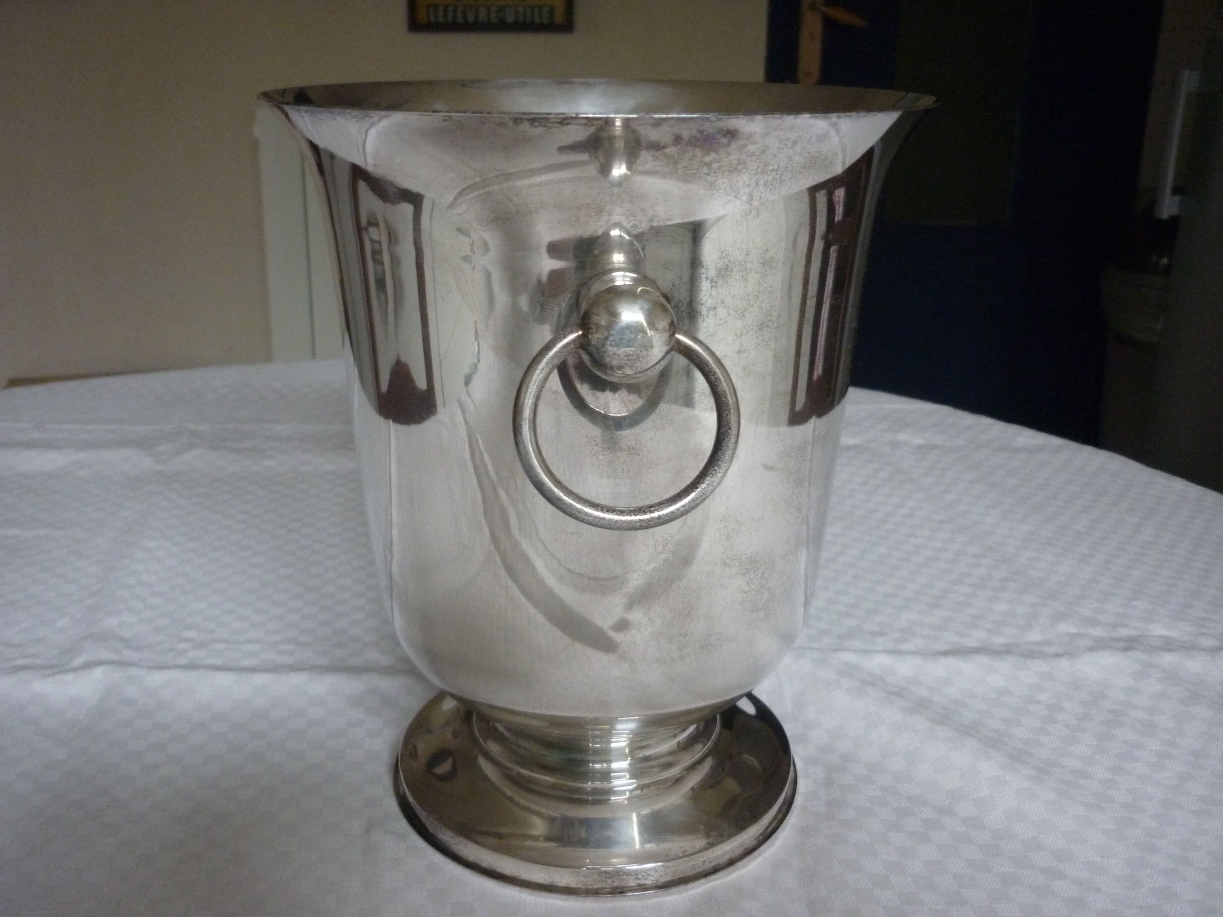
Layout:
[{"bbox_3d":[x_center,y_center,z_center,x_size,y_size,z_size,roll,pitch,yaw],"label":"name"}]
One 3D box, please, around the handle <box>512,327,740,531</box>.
[{"bbox_3d":[0.004,-0.008,0.277,0.054,0.053,0.006,-1,20,-4],"label":"handle"}]

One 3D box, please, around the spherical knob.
[{"bbox_3d":[0.004,-0.029,0.269,0.022,0.022,0.025,-1,20,-4],"label":"spherical knob"}]

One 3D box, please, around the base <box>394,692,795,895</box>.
[{"bbox_3d":[-0.005,0.089,0.412,0.144,0.040,0.144,-1,20,-4],"label":"base"}]

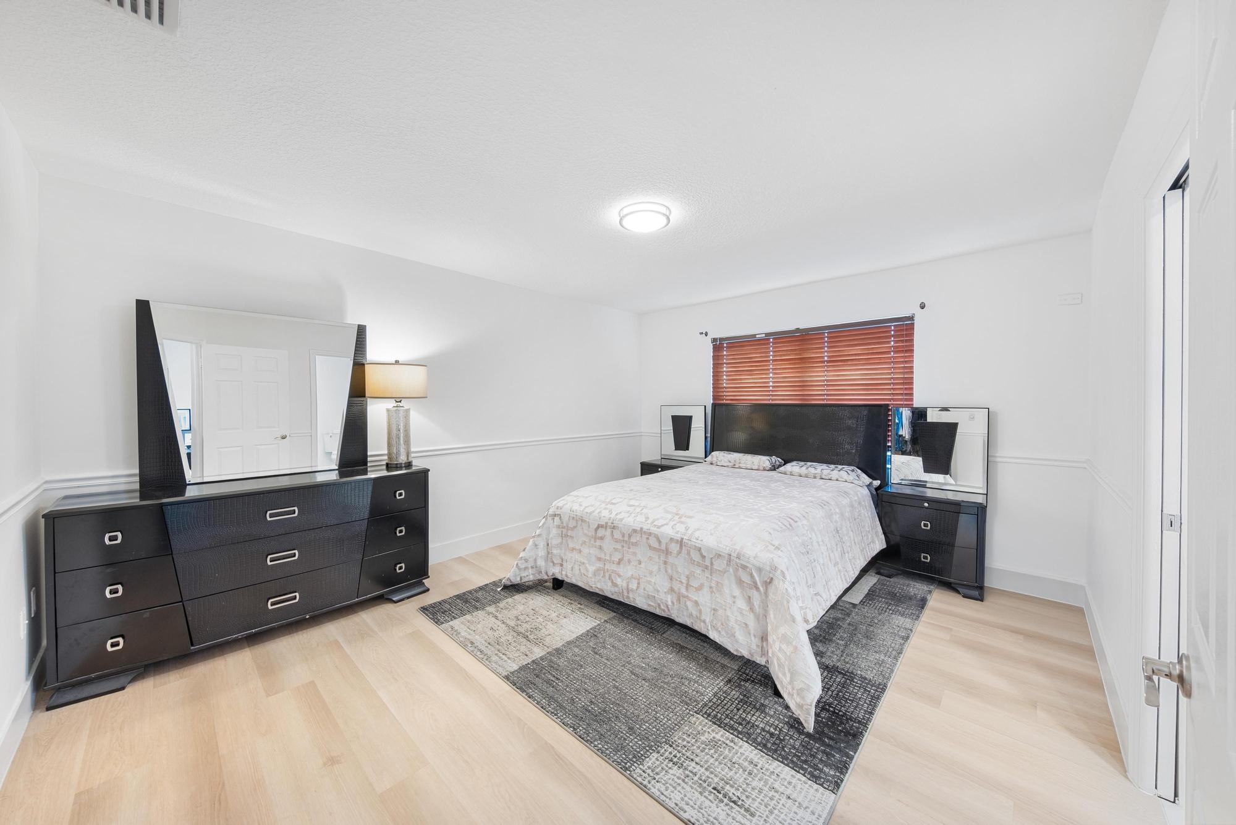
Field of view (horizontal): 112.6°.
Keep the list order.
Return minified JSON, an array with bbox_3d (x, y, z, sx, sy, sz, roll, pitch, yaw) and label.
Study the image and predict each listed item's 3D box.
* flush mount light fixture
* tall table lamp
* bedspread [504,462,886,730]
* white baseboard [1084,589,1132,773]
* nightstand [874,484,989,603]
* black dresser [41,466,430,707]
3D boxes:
[{"bbox_3d":[0.157,-1.133,2.392,0.305,0.080,0.305,0,1,0],"label":"flush mount light fixture"},{"bbox_3d":[-1.599,0.015,2.985,0.452,0.776,0.452,1,1,44],"label":"tall table lamp"},{"bbox_3d":[0.698,0.915,3.056,2.000,0.650,2.100,1,1,43],"label":"bedspread"},{"bbox_3d":[2.413,1.200,2.053,1.700,0.140,0.018,-1,1,-45],"label":"white baseboard"},{"bbox_3d":[2.338,0.929,3.084,0.620,0.650,0.410,1,1,43],"label":"nightstand"},{"bbox_3d":[-2.064,0.844,2.508,0.475,0.865,1.620,1,1,44],"label":"black dresser"}]

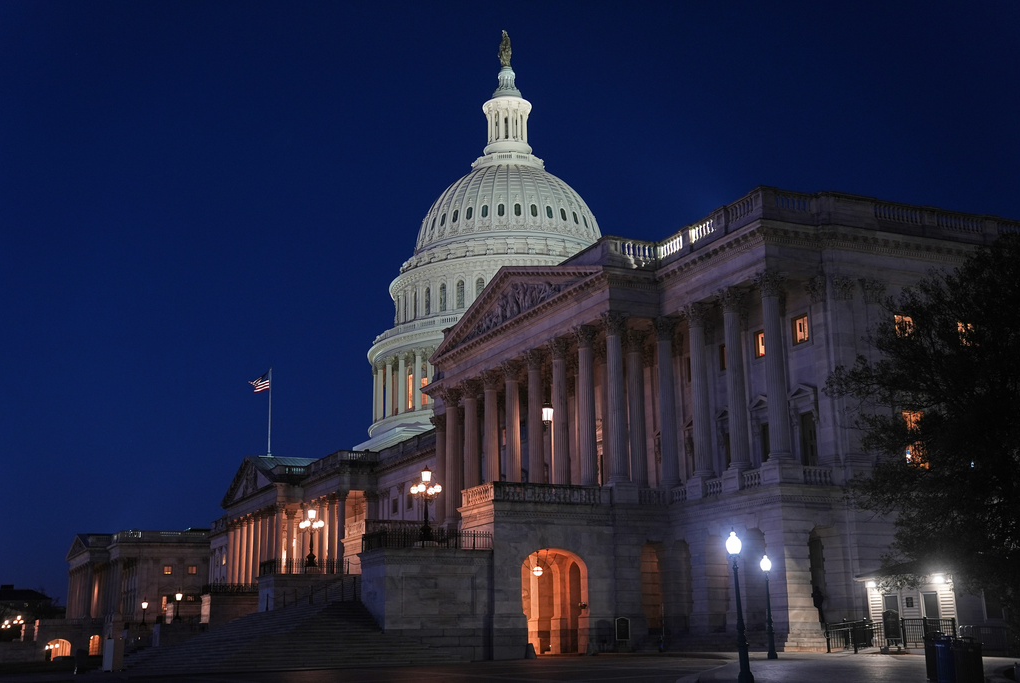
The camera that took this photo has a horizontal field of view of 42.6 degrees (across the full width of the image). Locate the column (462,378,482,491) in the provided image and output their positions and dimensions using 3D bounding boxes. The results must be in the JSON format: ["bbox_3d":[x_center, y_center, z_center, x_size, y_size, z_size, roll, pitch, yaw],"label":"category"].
[{"bbox_3d":[-2.489,7.115,84.830,1.220,9.157,1.220,-1,-14,0],"label":"column"}]

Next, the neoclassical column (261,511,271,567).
[{"bbox_3d":[-29.151,24.459,155.030,1.220,9.157,1.220,6,-15,-25],"label":"neoclassical column"}]

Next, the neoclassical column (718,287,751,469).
[{"bbox_3d":[11.466,1.942,66.391,1.250,9.250,1.250,-1,-14,0],"label":"neoclassical column"}]

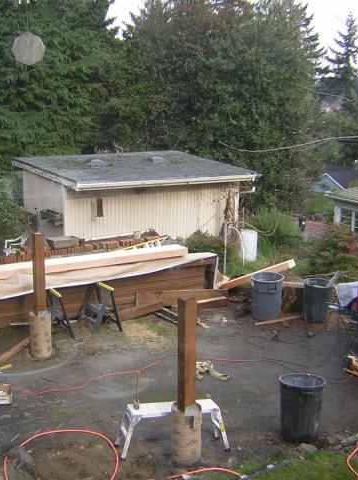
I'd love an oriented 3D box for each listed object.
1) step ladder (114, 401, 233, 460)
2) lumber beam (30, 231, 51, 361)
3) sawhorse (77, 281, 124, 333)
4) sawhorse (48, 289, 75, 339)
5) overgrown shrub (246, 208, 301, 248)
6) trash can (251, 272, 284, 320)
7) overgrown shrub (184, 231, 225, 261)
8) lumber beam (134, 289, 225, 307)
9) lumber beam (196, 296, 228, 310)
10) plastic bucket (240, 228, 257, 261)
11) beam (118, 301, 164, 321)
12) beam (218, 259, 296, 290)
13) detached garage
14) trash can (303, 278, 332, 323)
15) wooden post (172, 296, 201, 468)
[{"bbox_3d":[-0.075,1.979,6.994,1.130,0.470,0.340,-2,11,-12],"label":"step ladder"},{"bbox_3d":[-1.988,0.791,9.476,0.310,1.780,0.310,-6,12,-30],"label":"lumber beam"},{"bbox_3d":[-1.290,1.104,11.172,0.470,0.710,0.720,-6,12,-30],"label":"sawhorse"},{"bbox_3d":[-2.035,1.173,10.788,0.470,0.710,0.720,-6,12,-28],"label":"sawhorse"},{"bbox_3d":[2.840,-0.300,20.000,1.700,1.269,1.600,2,11,8],"label":"overgrown shrub"},{"bbox_3d":[1.554,0.994,11.585,0.580,0.700,0.580,0,10,0],"label":"trash can"},{"bbox_3d":[0.689,0.260,17.300,1.200,0.945,1.150,1,11,2],"label":"overgrown shrub"},{"bbox_3d":[0.070,1.078,12.590,1.700,0.260,0.100,-1,10,-6],"label":"lumber beam"},{"bbox_3d":[0.510,1.198,12.286,0.760,0.130,0.140,-5,11,-27],"label":"lumber beam"},{"bbox_3d":[1.684,0.146,15.791,0.400,0.720,0.400,0,10,0],"label":"plastic bucket"},{"bbox_3d":[-0.690,1.247,11.960,0.990,0.150,0.130,-9,14,-41],"label":"beam"},{"bbox_3d":[1.492,0.723,12.900,0.140,0.140,2.220,-7,-10,-35],"label":"beam"},{"bbox_3d":[-1.708,-1.730,25.574,7.552,2.863,5.251,-7,13,-35],"label":"detached garage"},{"bbox_3d":[2.509,1.097,11.887,0.520,0.670,0.520,0,10,0],"label":"trash can"},{"bbox_3d":[0.088,1.416,6.587,0.310,1.730,0.310,-6,12,-30],"label":"wooden post"}]

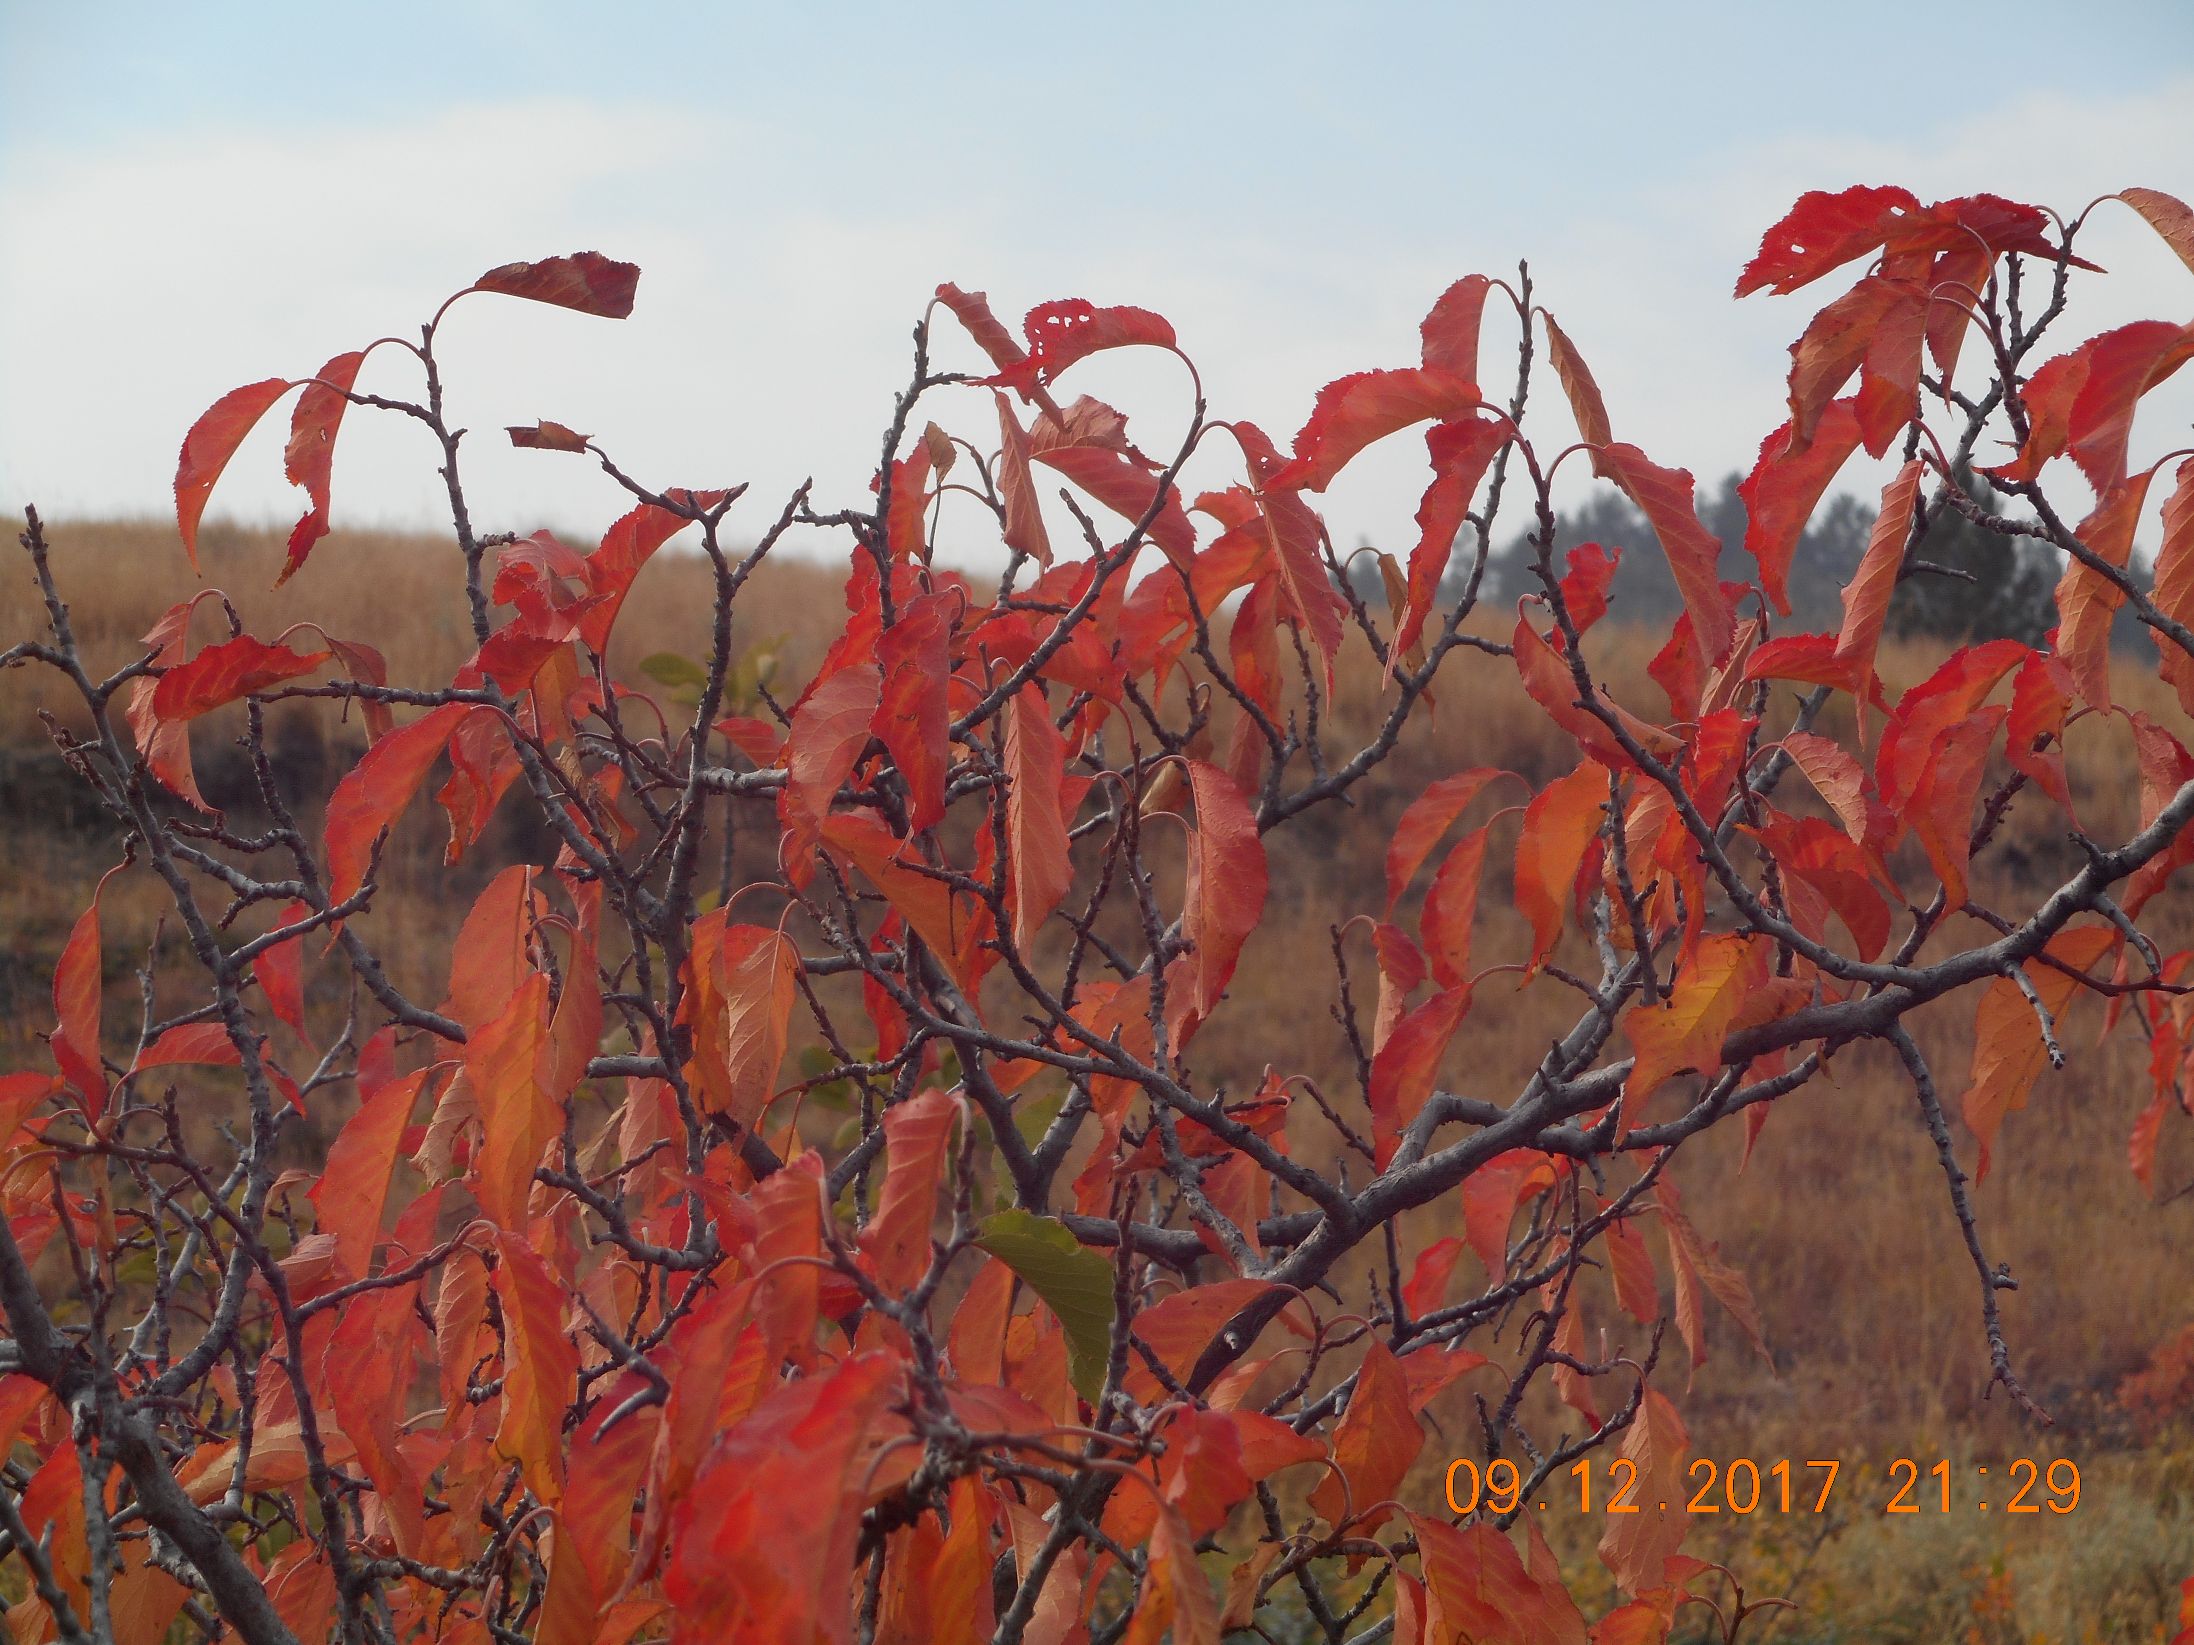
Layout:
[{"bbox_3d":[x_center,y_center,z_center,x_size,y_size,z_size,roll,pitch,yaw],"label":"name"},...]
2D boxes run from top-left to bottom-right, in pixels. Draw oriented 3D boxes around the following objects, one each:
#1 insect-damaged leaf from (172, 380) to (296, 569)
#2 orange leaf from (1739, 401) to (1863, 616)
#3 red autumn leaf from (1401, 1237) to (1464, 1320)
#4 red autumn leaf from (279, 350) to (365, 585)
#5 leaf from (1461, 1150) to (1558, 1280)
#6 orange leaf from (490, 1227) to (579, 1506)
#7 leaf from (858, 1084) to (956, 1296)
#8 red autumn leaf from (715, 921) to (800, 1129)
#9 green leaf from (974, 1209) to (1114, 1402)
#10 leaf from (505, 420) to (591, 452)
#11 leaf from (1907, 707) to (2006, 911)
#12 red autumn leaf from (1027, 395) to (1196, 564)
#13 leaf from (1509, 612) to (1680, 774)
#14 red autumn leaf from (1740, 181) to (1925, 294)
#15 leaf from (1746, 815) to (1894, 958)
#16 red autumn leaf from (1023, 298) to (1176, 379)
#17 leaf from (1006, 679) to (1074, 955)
[{"bbox_3d":[-0.298,-0.121,1.900,0.025,0.074,0.022,26,0,0],"label":"insect-damaged leaf"},{"bbox_3d":[0.194,-0.087,1.570,0.023,0.062,0.024,21,5,5],"label":"orange leaf"},{"bbox_3d":[0.104,0.141,1.750,0.018,0.030,0.022,30,-2,5],"label":"red autumn leaf"},{"bbox_3d":[-0.220,-0.101,1.600,0.018,0.069,0.022,16,1,-8],"label":"red autumn leaf"},{"bbox_3d":[0.123,0.117,1.680,0.025,0.040,0.024,10,0,0],"label":"leaf"},{"bbox_3d":[-0.152,0.146,1.520,0.020,0.077,0.022,-8,-5,-6],"label":"orange leaf"},{"bbox_3d":[-0.060,0.119,1.820,0.029,0.070,0.025,15,0,0],"label":"leaf"},{"bbox_3d":[-0.114,0.071,1.860,0.026,0.076,0.020,10,0,0],"label":"red autumn leaf"},{"bbox_3d":[-0.009,0.137,1.650,0.027,0.064,0.025,-35,-4,-3],"label":"green leaf"},{"bbox_3d":[-0.185,-0.131,1.900,0.029,0.011,0.013,5,0,0],"label":"leaf"},{"bbox_3d":[0.249,-0.004,1.630,0.022,0.059,0.024,15,0,0],"label":"leaf"},{"bbox_3d":[0.004,-0.098,1.620,0.058,0.034,0.027,38,0,0],"label":"red autumn leaf"},{"bbox_3d":[0.158,-0.039,1.840,0.071,0.020,0.024,41,0,0],"label":"leaf"},{"bbox_3d":[0.208,-0.166,1.600,0.058,0.023,0.028,-18,0,0],"label":"red autumn leaf"},{"bbox_3d":[0.207,0.018,1.620,0.030,0.052,0.028,-44,-6,5],"label":"leaf"},{"bbox_3d":[0.001,-0.137,1.600,0.044,0.023,0.025,5,0,0],"label":"red autumn leaf"},{"bbox_3d":[-0.016,0.000,1.600,0.018,0.077,0.022,-3,0,-1],"label":"leaf"}]

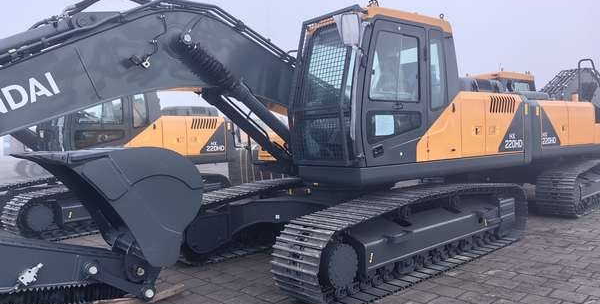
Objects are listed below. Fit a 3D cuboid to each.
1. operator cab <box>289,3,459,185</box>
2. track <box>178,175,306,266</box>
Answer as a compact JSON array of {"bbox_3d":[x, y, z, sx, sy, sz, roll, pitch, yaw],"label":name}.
[{"bbox_3d":[0.849,-0.646,5.425,2.028,1.829,1.014,-3,2,-39],"label":"operator cab"},{"bbox_3d":[-0.105,0.869,7.269,4.483,0.905,0.601,-3,3,-44],"label":"track"}]

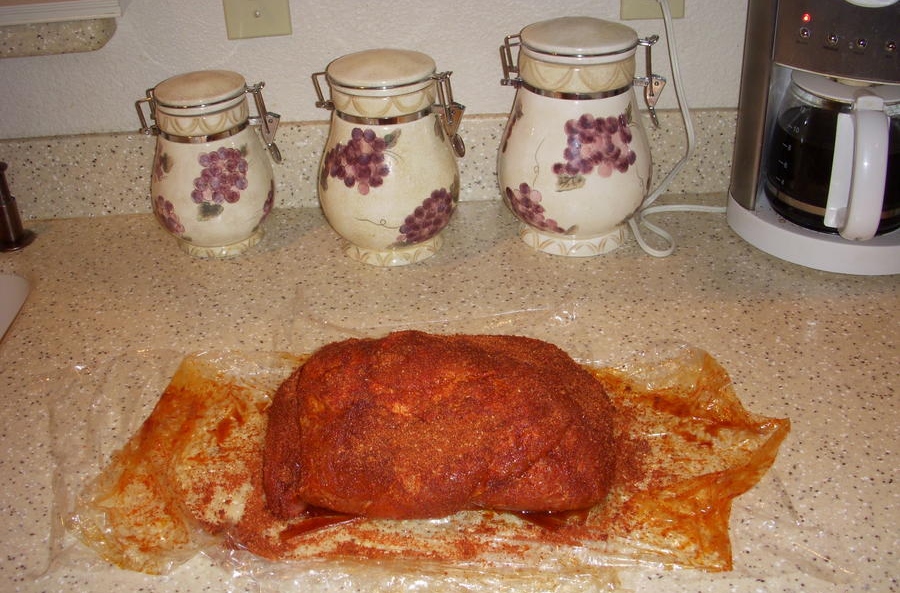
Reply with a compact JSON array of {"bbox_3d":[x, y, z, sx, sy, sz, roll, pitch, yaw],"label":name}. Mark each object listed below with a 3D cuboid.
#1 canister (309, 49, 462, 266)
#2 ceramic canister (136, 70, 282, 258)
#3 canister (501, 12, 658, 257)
[{"bbox_3d":[-0.059,-0.141,0.997,0.154,0.198,0.146,5,30,12],"label":"canister"},{"bbox_3d":[-0.246,-0.141,1.033,0.147,0.178,0.131,-7,30,-8],"label":"ceramic canister"},{"bbox_3d":[0.131,-0.163,1.000,0.166,0.221,0.159,0,30,5],"label":"canister"}]

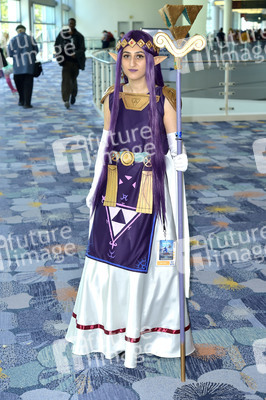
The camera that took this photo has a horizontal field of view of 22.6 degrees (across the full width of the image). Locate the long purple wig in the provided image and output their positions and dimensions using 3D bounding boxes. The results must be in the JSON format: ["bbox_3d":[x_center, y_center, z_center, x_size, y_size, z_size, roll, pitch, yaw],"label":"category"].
[{"bbox_3d":[-0.007,-0.368,3.251,0.340,0.897,0.300,3,15,15],"label":"long purple wig"}]

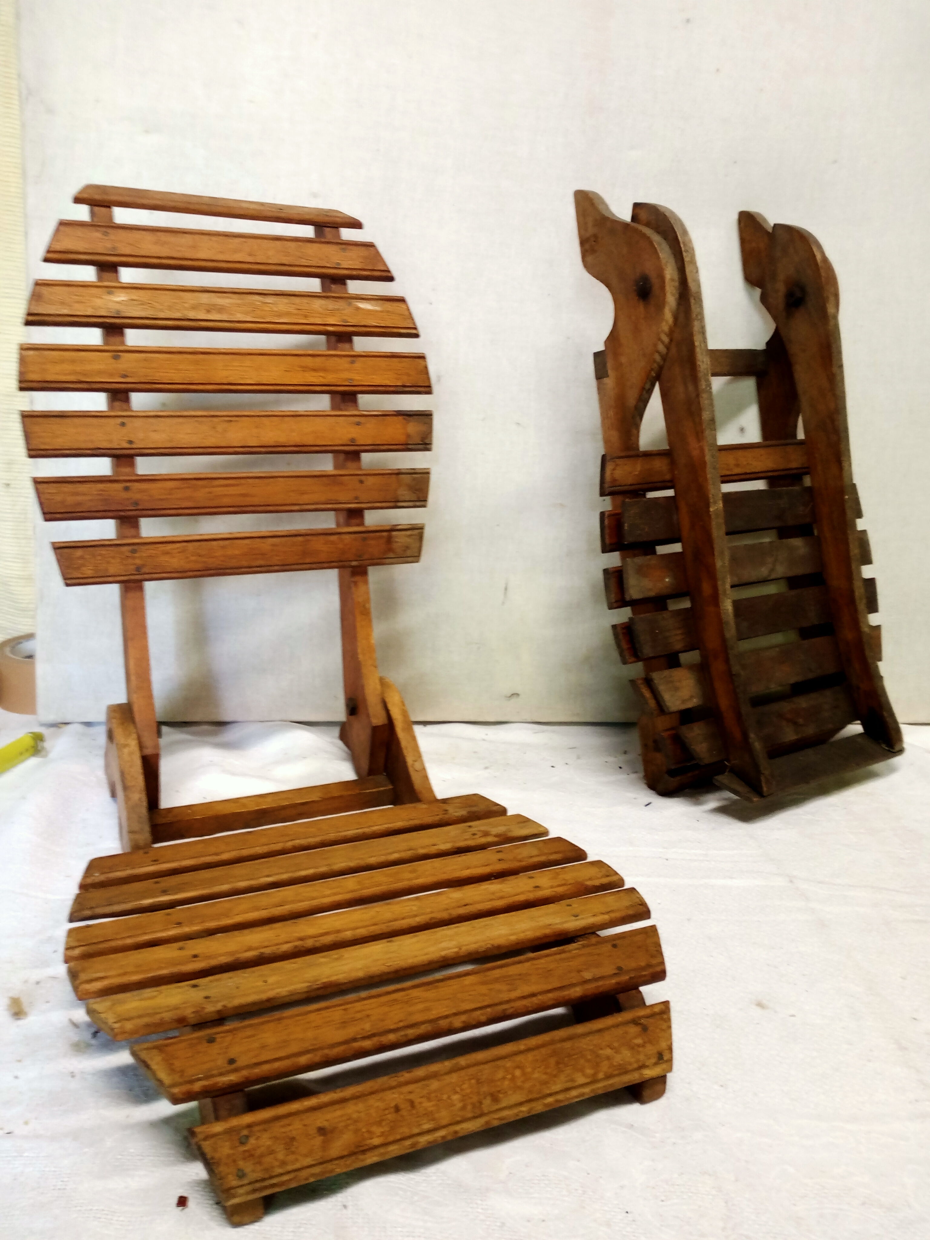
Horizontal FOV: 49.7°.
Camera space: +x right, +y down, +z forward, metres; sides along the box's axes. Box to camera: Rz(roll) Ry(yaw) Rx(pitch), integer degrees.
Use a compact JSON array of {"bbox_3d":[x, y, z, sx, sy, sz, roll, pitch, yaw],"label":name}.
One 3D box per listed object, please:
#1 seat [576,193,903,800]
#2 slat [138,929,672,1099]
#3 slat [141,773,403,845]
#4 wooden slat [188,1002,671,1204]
[{"bbox_3d":[0.212,-0.106,0.748,0.267,0.446,0.114,-8,2,-32],"label":"seat"},{"bbox_3d":[-0.016,0.192,0.500,0.283,0.007,0.034,-5,26,-23],"label":"slat"},{"bbox_3d":[-0.153,0.154,0.817,0.215,0.017,0.025,-5,17,-23],"label":"slat"},{"bbox_3d":[-0.001,0.223,0.470,0.242,0.007,0.034,-5,57,-23],"label":"wooden slat"}]

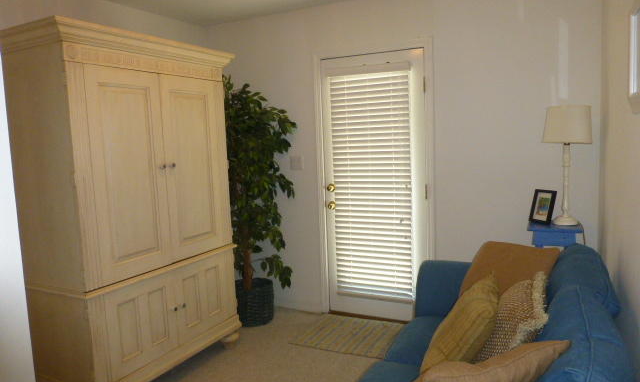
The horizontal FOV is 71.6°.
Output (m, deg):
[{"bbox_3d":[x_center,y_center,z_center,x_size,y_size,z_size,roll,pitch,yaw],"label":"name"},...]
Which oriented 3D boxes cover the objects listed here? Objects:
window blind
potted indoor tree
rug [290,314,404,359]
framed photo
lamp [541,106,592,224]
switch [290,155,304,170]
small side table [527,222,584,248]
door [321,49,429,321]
[{"bbox_3d":[0.381,-0.033,3.353,0.643,1.760,0.062,1,7,24],"label":"window blind"},{"bbox_3d":[-0.599,0.068,3.513,0.780,1.983,0.640,1,7,24],"label":"potted indoor tree"},{"bbox_3d":[0.319,1.057,3.236,0.920,0.010,0.565,1,7,24],"label":"rug"},{"bbox_3d":[1.409,0.106,2.783,0.025,0.209,0.150,12,-1,-26],"label":"framed photo"},{"bbox_3d":[1.489,-0.149,2.676,0.257,0.720,0.257,1,7,24],"label":"lamp"},{"bbox_3d":[-0.184,-0.225,3.624,0.118,0.118,0.012,1,7,24],"label":"switch"},{"bbox_3d":[1.448,0.636,2.771,0.283,0.860,0.310,1,7,24],"label":"small side table"},{"bbox_3d":[0.418,-0.006,3.401,0.806,2.027,0.045,1,7,24],"label":"door"}]

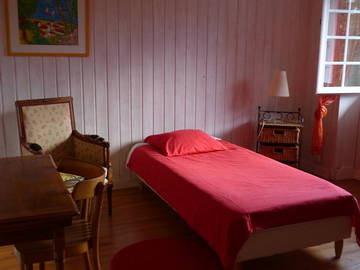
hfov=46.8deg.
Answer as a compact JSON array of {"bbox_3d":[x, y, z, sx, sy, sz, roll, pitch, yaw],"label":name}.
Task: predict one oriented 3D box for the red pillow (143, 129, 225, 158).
[{"bbox_3d":[0.060,0.065,4.029,0.663,0.148,0.514,-4,12,-25],"label":"red pillow"}]

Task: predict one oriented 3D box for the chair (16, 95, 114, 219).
[{"bbox_3d":[-1.004,0.206,3.498,0.610,0.960,0.650,-8,14,-39],"label":"chair"}]

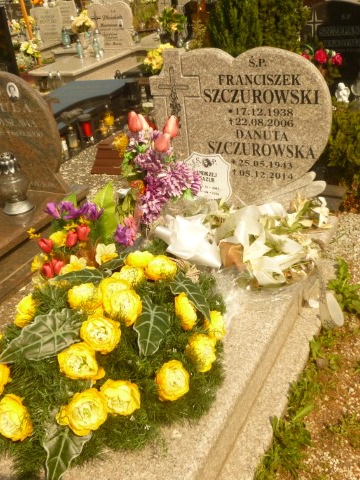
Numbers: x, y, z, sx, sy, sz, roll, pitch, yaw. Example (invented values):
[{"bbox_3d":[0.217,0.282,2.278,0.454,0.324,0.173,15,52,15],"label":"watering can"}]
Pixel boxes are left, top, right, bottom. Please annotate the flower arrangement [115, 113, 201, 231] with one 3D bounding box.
[{"bbox_3d":[-0.094,-0.279,2.080,0.310,0.420,0.250,9,33,28],"label":"flower arrangement"}]

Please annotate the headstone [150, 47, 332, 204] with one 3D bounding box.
[{"bbox_3d":[0.257,-0.457,2.226,0.800,0.715,0.100,9,28,28],"label":"headstone"}]

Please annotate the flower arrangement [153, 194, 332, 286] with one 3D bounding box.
[{"bbox_3d":[0.287,-0.032,2.321,0.700,0.220,0.500,8,33,28],"label":"flower arrangement"}]

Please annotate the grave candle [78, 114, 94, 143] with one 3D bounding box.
[{"bbox_3d":[-0.710,-0.858,3.950,0.090,0.215,0.090,9,33,28],"label":"grave candle"}]

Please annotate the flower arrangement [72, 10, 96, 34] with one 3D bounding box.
[{"bbox_3d":[-1.363,-3.105,7.390,0.330,0.310,0.330,8,33,28],"label":"flower arrangement"}]

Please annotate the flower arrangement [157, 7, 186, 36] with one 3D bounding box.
[{"bbox_3d":[-0.113,-2.925,6.900,0.380,0.340,0.360,9,33,28],"label":"flower arrangement"}]

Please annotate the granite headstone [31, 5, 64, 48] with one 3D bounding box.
[{"bbox_3d":[-2.064,-3.270,8.004,0.540,0.610,0.100,8,33,28],"label":"granite headstone"}]

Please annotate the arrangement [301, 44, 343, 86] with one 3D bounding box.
[{"bbox_3d":[1.017,-1.247,3.720,0.290,0.320,0.250,9,33,28],"label":"arrangement"}]

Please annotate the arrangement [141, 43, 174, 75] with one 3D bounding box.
[{"bbox_3d":[-0.208,-1.681,4.795,0.310,0.300,0.300,8,33,28],"label":"arrangement"}]

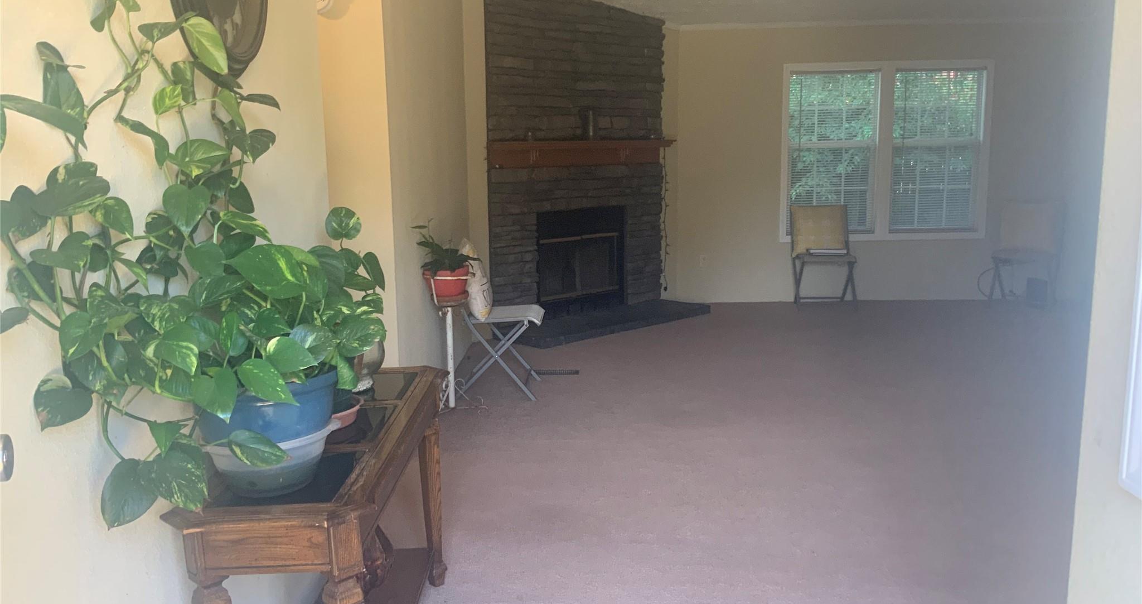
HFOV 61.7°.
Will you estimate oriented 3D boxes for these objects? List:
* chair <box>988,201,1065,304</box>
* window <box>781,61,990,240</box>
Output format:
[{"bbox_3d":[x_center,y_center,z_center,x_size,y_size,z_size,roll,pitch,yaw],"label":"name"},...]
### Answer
[{"bbox_3d":[3.723,-0.386,7.791,0.480,0.830,0.480,5,11,33],"label":"chair"},{"bbox_3d":[2.617,-1.244,7.969,1.710,1.460,0.090,-1,9,2],"label":"window"}]

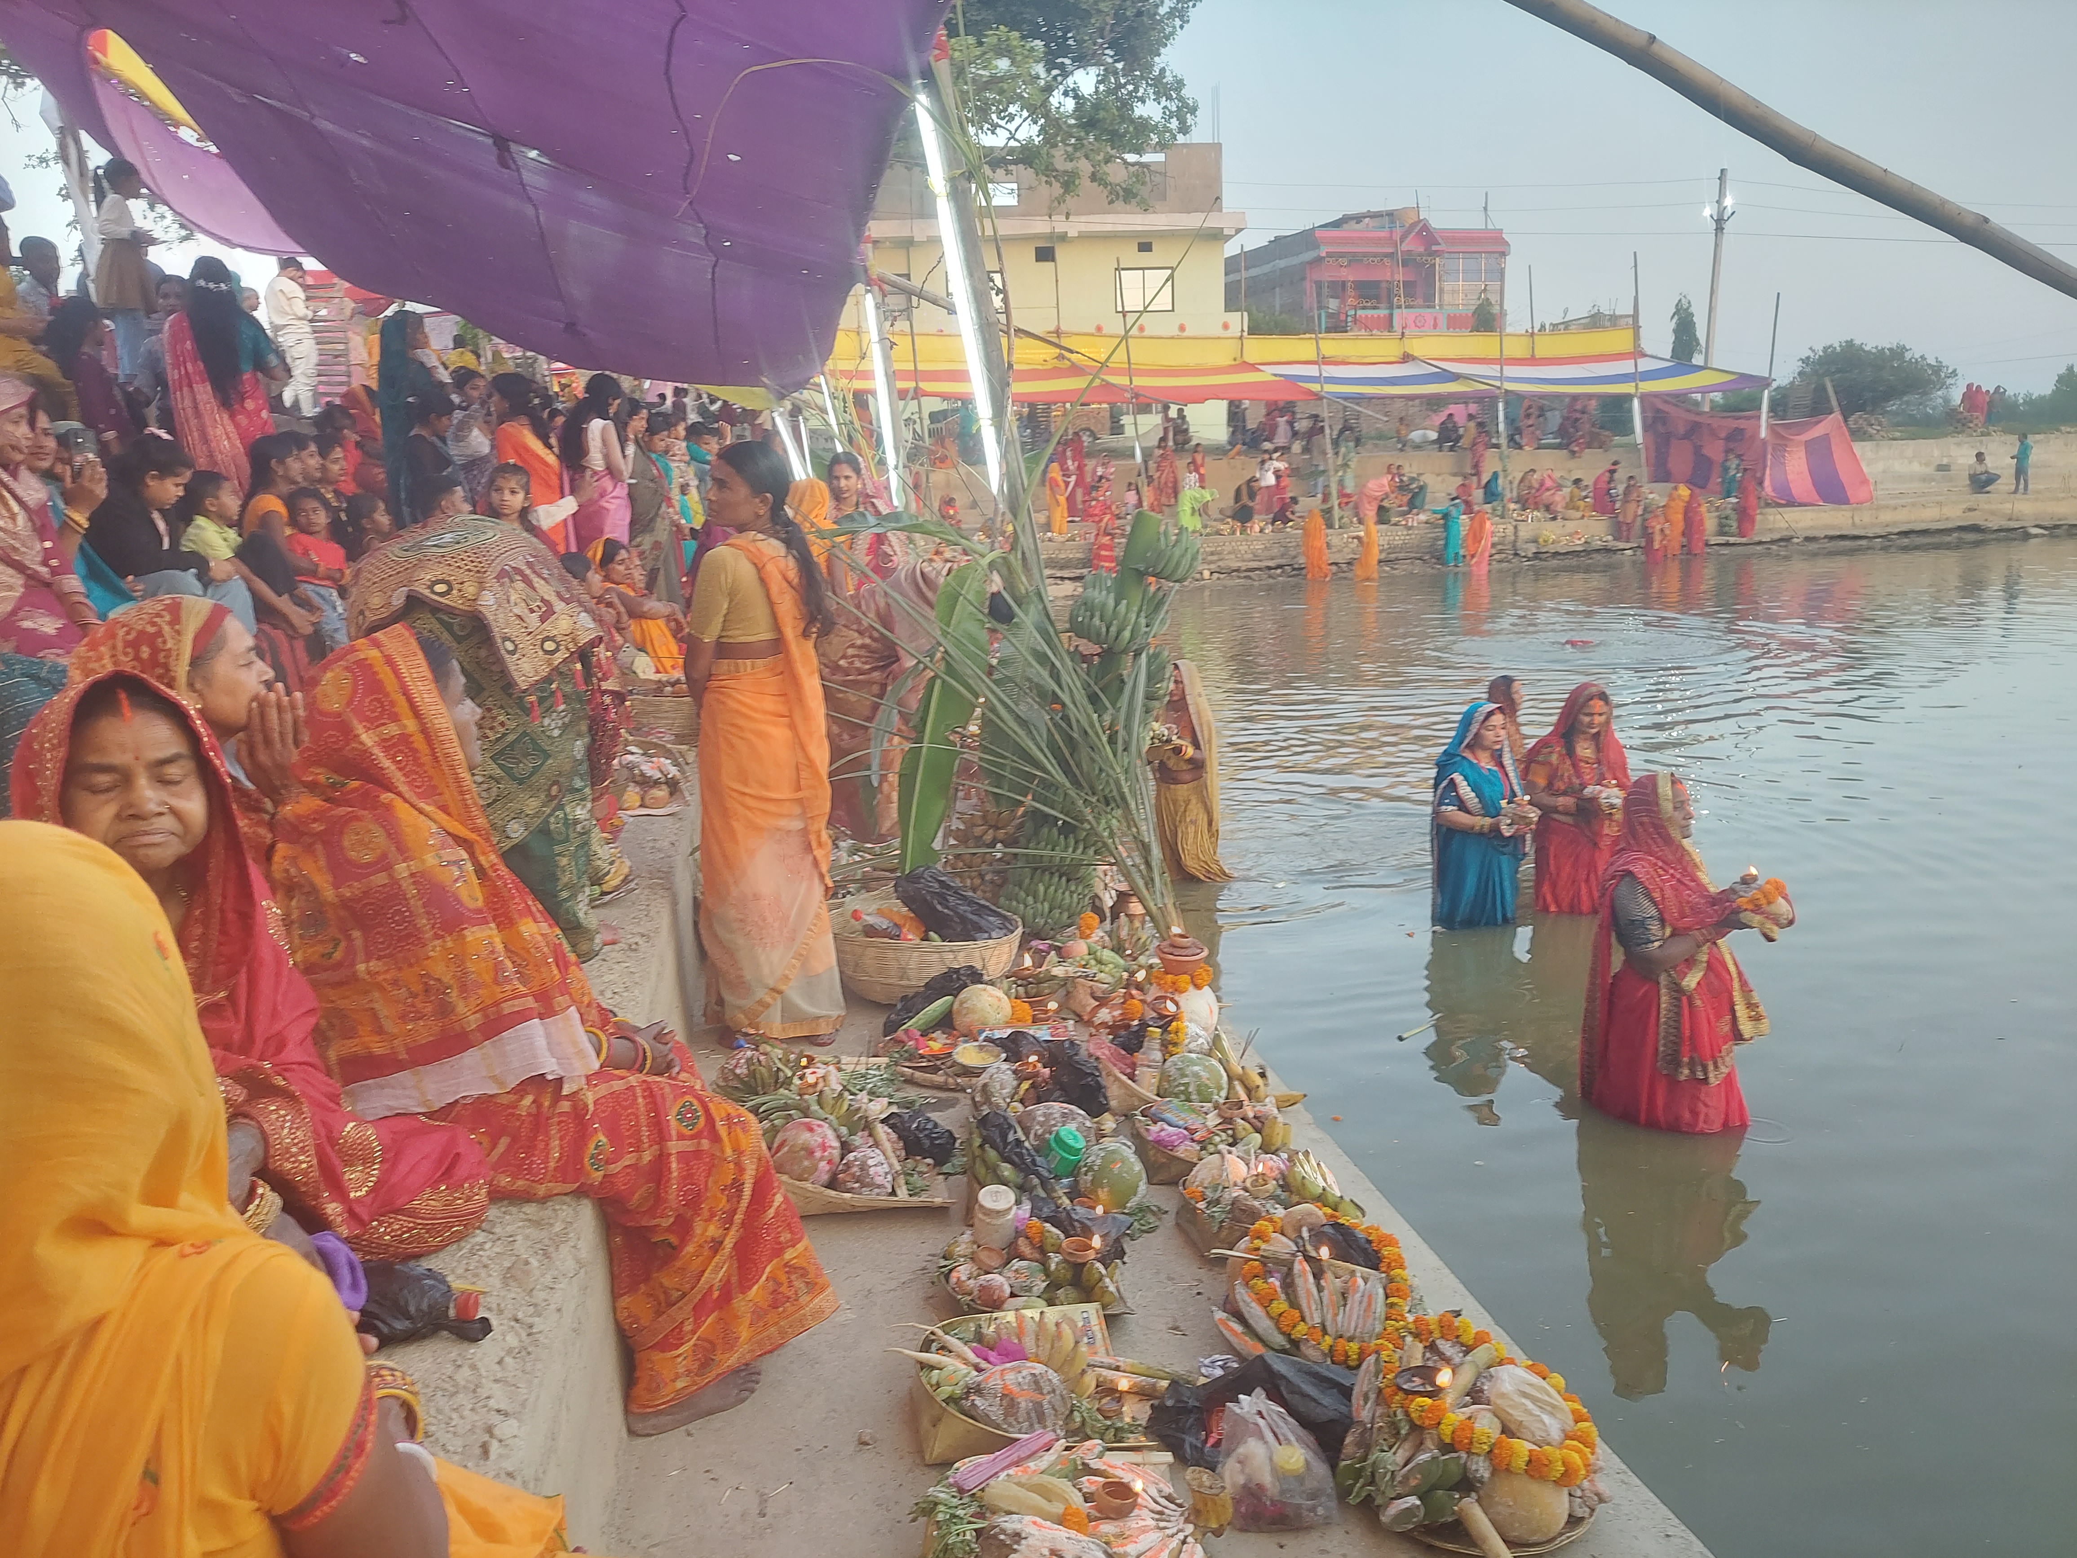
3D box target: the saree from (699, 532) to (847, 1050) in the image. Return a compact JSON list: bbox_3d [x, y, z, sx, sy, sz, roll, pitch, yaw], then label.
[{"bbox_3d":[-0.670,0.028,3.574,0.300,1.260,0.420,11,17,44],"label":"saree"}]

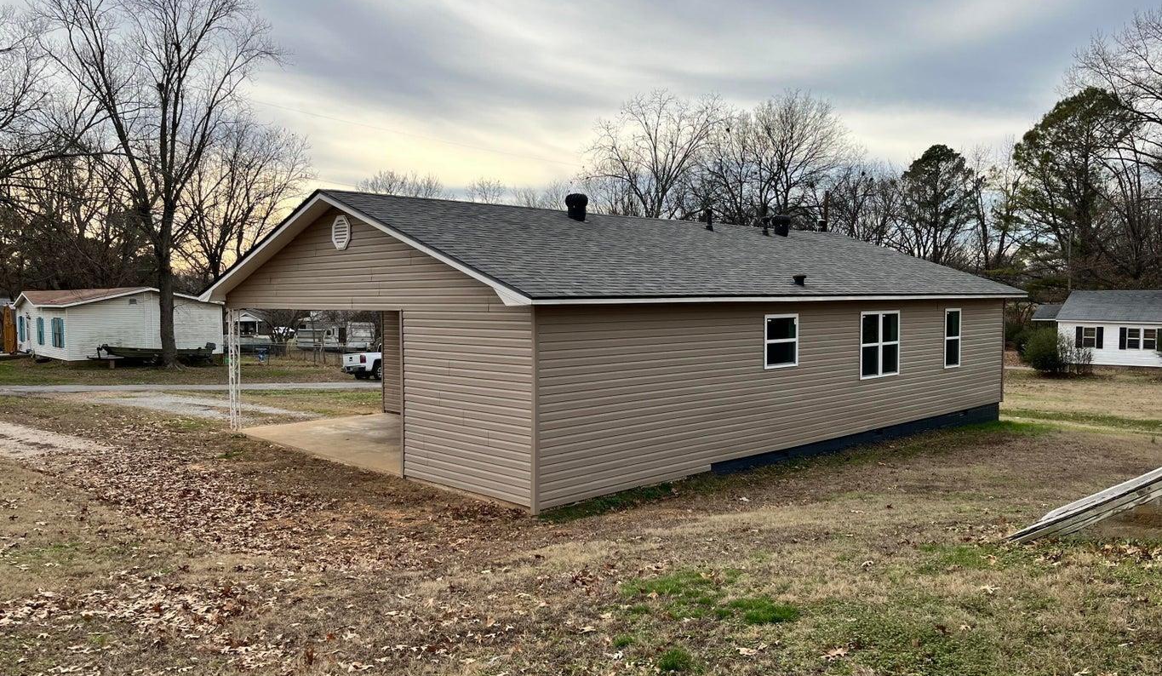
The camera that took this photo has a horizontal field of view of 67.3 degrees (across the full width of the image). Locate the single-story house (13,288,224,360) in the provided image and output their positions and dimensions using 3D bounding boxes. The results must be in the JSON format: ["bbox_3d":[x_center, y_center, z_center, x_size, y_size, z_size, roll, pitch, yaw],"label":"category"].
[{"bbox_3d":[-26.265,-0.915,49.391,8.090,3.640,12.090,-3,4,-43],"label":"single-story house"}]

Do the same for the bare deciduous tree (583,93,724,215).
[{"bbox_3d":[4.514,-7.258,56.000,9.200,17.470,9.000,0,3,5],"label":"bare deciduous tree"}]

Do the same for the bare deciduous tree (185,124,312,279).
[{"bbox_3d":[-23.442,-7.083,61.000,9.010,16.220,9.000,-1,3,-21],"label":"bare deciduous tree"}]

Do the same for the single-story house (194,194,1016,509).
[{"bbox_3d":[1.398,-0.354,19.637,15.550,4.750,10.780,-3,4,-43],"label":"single-story house"}]

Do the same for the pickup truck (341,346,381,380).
[{"bbox_3d":[-10.057,1.190,48.185,2.030,1.880,5.800,2,4,41],"label":"pickup truck"}]

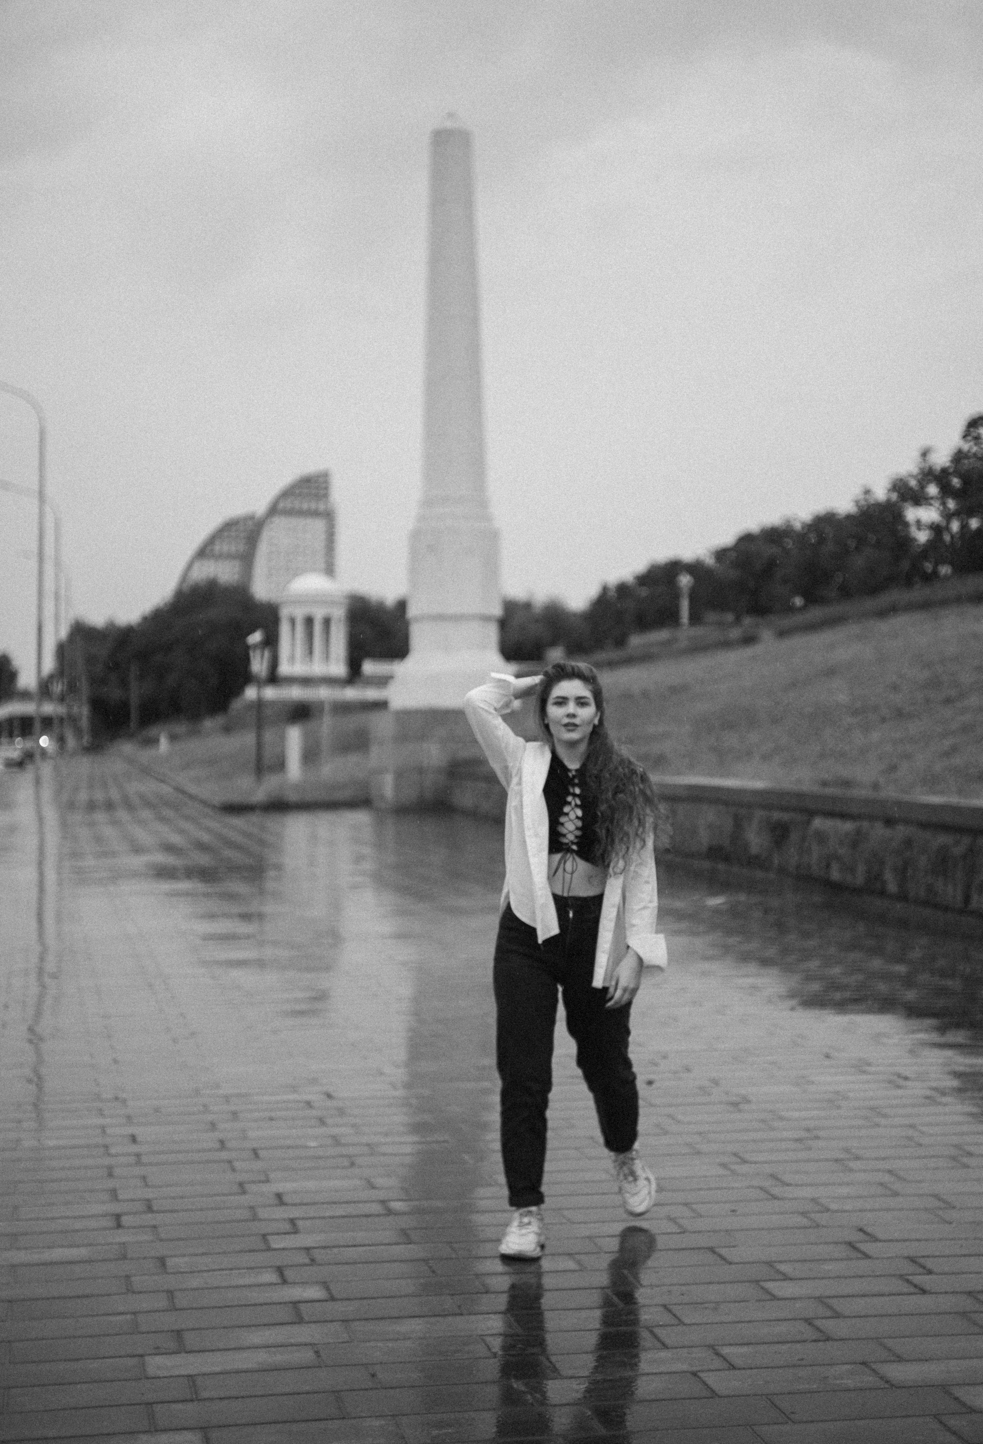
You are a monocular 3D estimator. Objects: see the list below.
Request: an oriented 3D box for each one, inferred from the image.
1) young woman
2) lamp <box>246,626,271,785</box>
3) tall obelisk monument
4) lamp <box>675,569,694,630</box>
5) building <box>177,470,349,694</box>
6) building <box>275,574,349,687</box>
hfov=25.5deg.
[{"bbox_3d":[0.208,0.655,6.200,0.570,1.650,0.560,0,0,5],"label":"young woman"},{"bbox_3d":[-6.756,-0.485,63.000,0.700,4.500,0.700,0,0,-11],"label":"lamp"},{"bbox_3d":[-0.926,-6.663,46.500,2.350,12.800,2.350,0,0,-11],"label":"tall obelisk monument"},{"bbox_3d":[10.257,-6.500,115.000,0.850,3.200,0.850,0,0,0],"label":"lamp"},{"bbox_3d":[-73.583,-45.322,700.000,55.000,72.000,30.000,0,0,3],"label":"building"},{"bbox_3d":[-12.343,-6.528,150.000,4.900,7.700,4.900,0,0,-6],"label":"building"}]

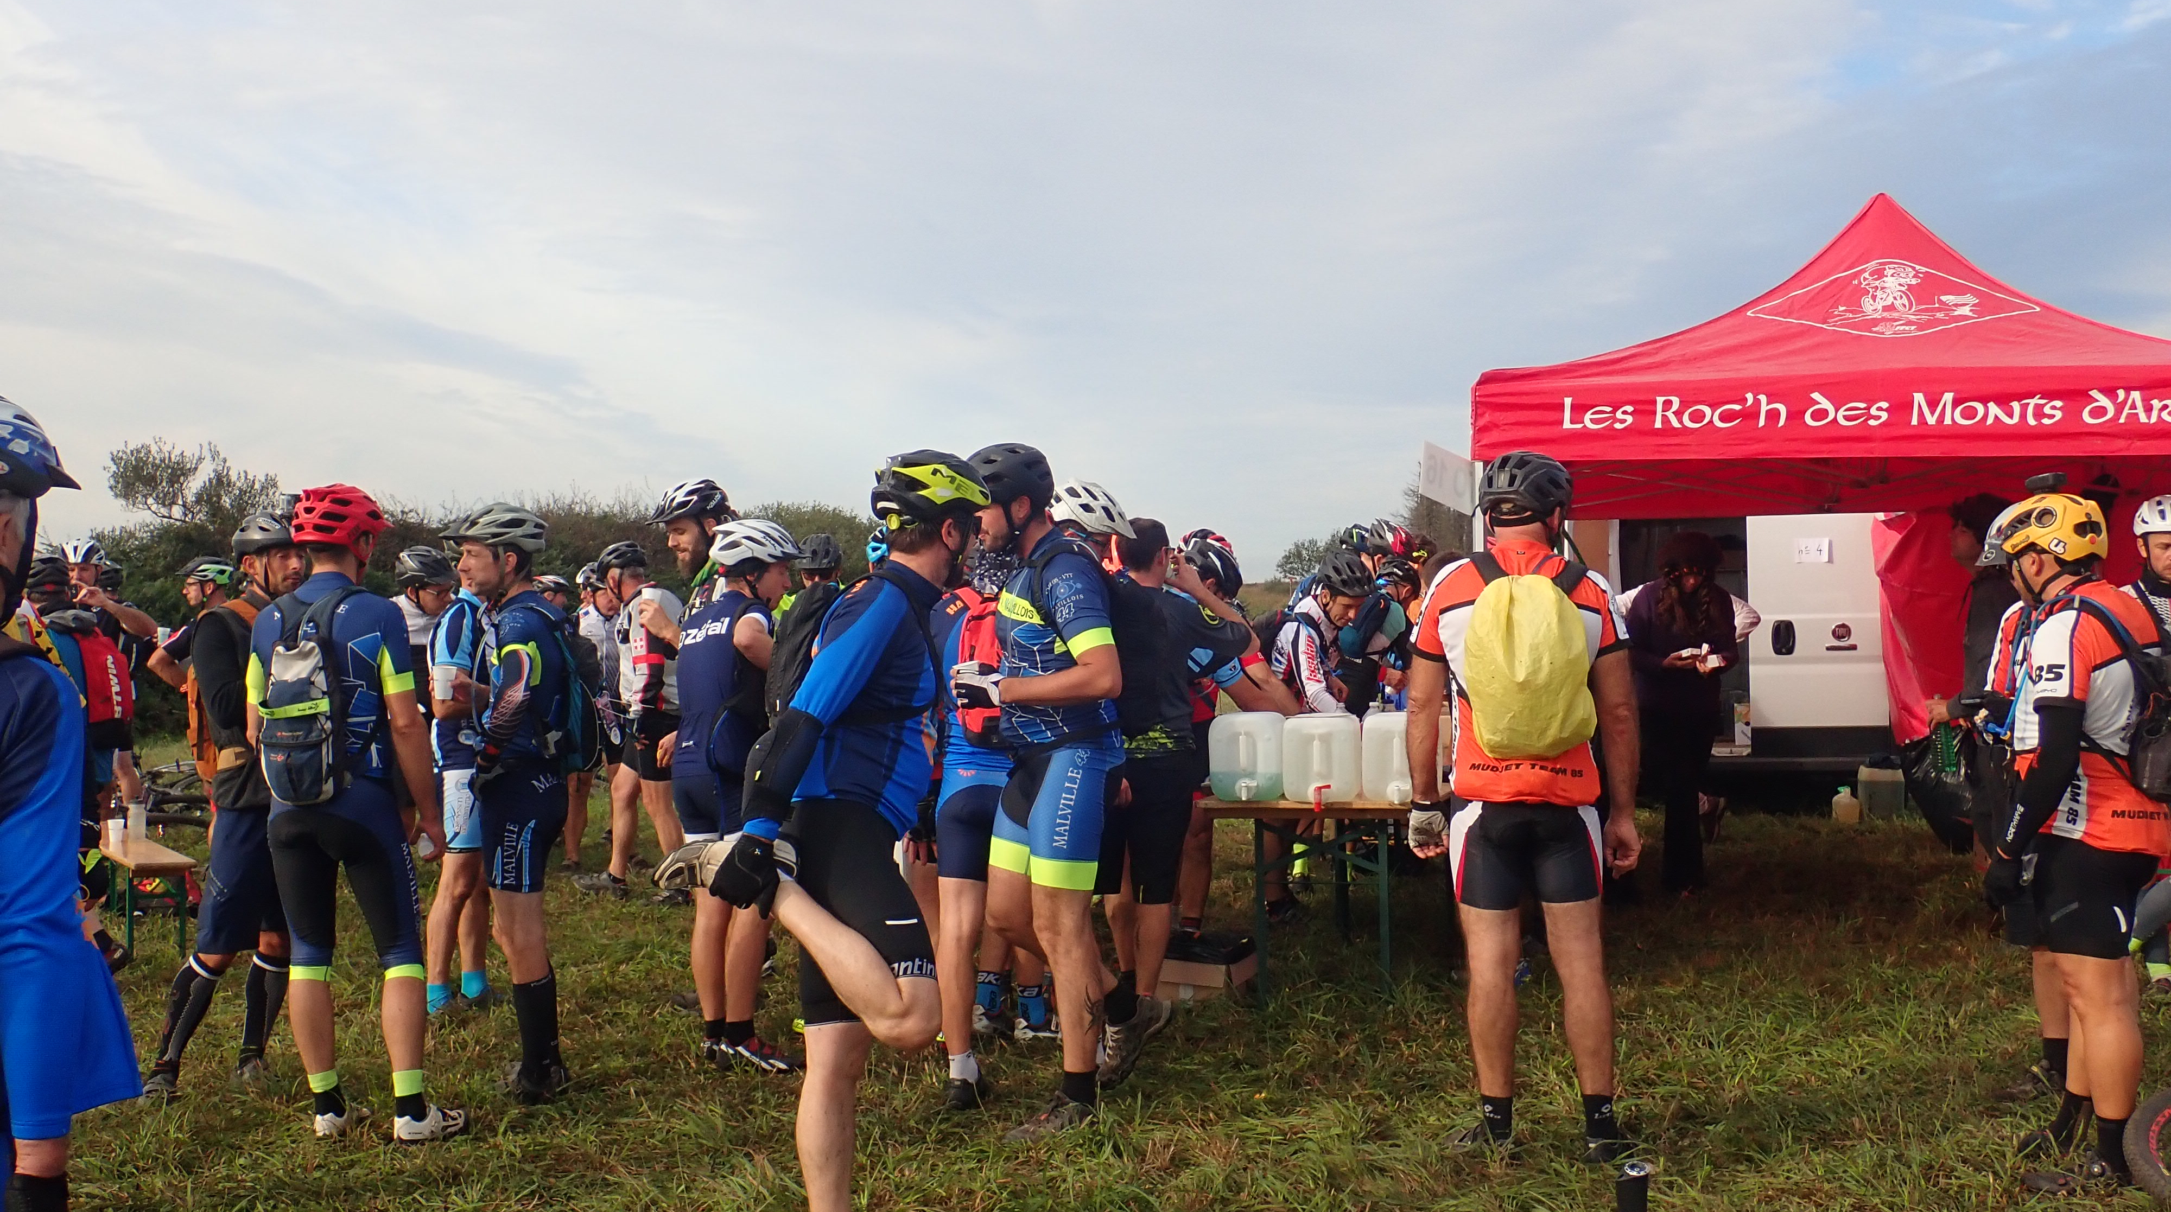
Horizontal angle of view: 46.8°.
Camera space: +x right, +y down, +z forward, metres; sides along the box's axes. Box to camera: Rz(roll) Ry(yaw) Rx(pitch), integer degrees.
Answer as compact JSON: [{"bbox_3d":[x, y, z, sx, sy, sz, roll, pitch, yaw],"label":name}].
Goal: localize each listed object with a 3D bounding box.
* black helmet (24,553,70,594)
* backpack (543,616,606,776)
[{"bbox_3d":[-5.209,-0.162,12.600,0.210,0.180,0.280,0,0,-18],"label":"black helmet"},{"bbox_3d":[-1.552,0.271,7.640,0.220,0.480,0.280,-6,0,-3],"label":"backpack"}]

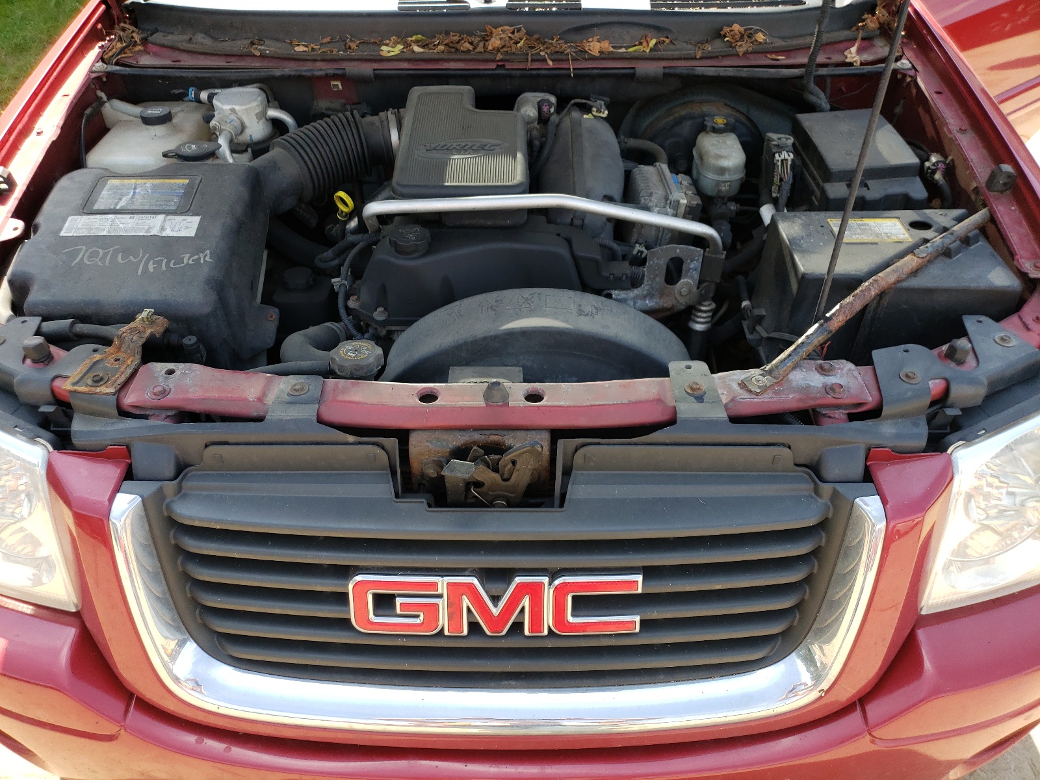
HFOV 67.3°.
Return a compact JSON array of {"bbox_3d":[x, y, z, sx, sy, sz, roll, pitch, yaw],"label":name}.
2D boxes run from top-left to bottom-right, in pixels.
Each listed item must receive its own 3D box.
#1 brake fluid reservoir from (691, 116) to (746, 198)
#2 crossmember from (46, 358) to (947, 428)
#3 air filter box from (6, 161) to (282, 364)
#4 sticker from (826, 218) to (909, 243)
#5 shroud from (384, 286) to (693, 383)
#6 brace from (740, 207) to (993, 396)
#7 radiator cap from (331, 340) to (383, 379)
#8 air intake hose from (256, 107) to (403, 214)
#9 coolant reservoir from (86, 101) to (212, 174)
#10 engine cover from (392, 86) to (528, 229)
[{"bbox_3d":[0.354,-0.417,1.421,0.084,0.120,0.107,0,40,0],"label":"brake fluid reservoir"},{"bbox_3d":[-0.029,0.000,0.974,1.091,0.053,0.097,0,40,0],"label":"crossmember"},{"bbox_3d":[-0.556,-0.170,1.241,0.357,0.240,0.347,0,40,0],"label":"air filter box"},{"bbox_3d":[0.546,-0.250,1.222,0.116,0.003,0.066,0,48,0],"label":"sticker"},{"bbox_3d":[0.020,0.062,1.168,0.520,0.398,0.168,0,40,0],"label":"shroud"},{"bbox_3d":[0.483,-0.131,1.037,0.530,0.051,0.043,-33,49,-24],"label":"brace"},{"bbox_3d":[-0.208,-0.038,0.991,0.067,0.028,0.067,0,40,0],"label":"radiator cap"},{"bbox_3d":[-0.337,-0.416,1.435,0.250,0.128,0.138,-21,44,-23],"label":"air intake hose"},{"bbox_3d":[-0.637,-0.398,1.437,0.184,0.204,0.219,0,40,0],"label":"coolant reservoir"},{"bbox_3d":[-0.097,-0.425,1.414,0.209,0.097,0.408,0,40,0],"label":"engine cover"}]

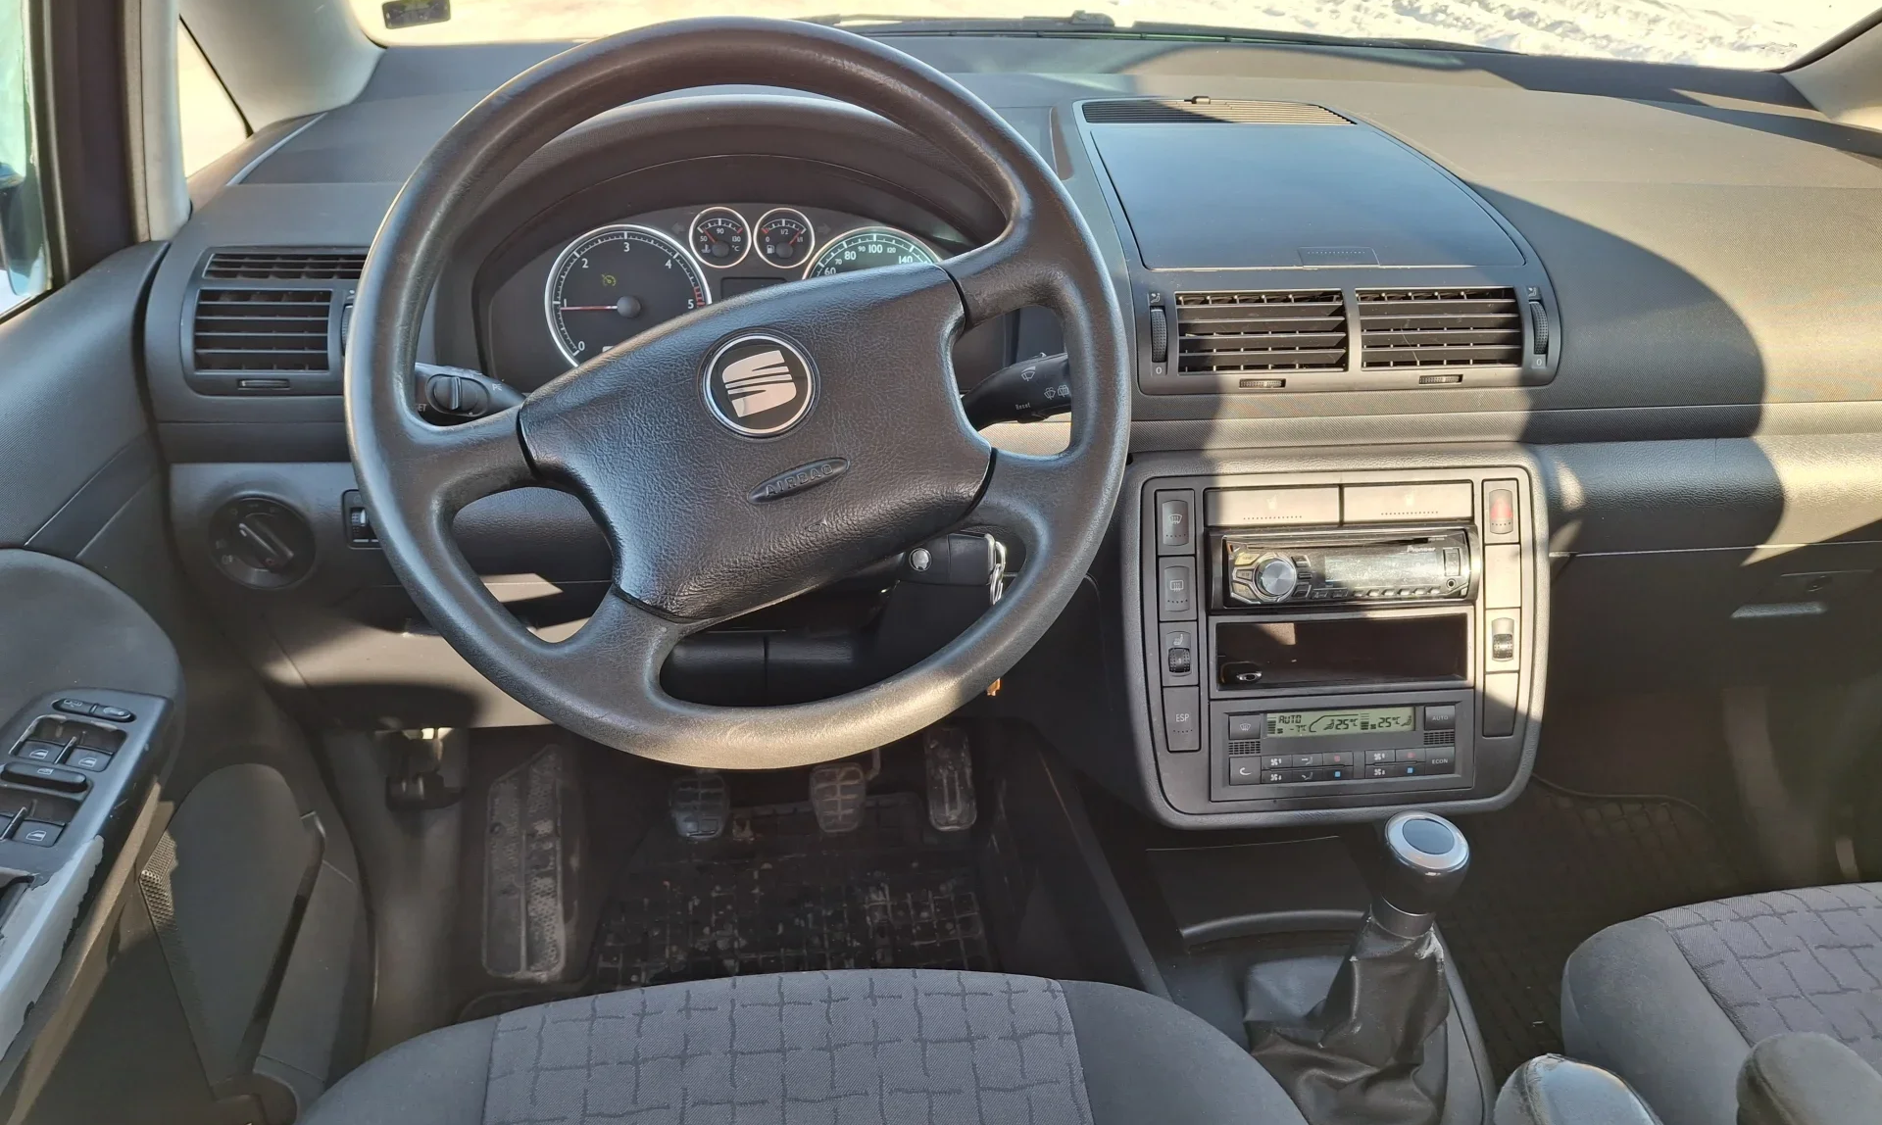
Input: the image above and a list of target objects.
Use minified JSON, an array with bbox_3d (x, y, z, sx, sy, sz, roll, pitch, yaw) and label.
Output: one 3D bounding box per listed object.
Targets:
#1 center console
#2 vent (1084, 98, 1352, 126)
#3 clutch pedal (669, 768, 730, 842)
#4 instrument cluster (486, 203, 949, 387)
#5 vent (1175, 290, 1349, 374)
[{"bbox_3d":[0.274,0.051,0.982,0.292,0.262,0.080,-1,5,-4],"label":"center console"},{"bbox_3d":[0.250,-0.402,1.222,0.235,0.017,0.062,-1,29,-4],"label":"vent"},{"bbox_3d":[-0.226,0.229,1.275,0.058,0.070,0.030,-1,-13,-4],"label":"clutch pedal"},{"bbox_3d":[-0.133,-0.176,0.925,0.335,0.135,0.060,-1,9,-4],"label":"instrument cluster"},{"bbox_3d":[0.222,-0.161,0.950,0.121,0.060,0.030,-1,14,-4],"label":"vent"}]

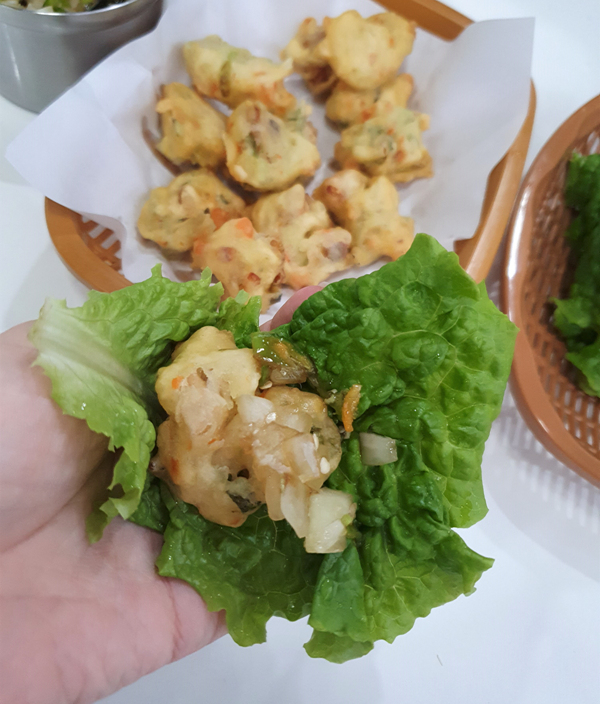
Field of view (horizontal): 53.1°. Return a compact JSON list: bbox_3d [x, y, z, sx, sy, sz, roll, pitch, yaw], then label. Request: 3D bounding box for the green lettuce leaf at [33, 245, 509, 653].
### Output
[{"bbox_3d":[-0.007,0.026,0.180,0.130,0.055,0.118,3,61,-5],"label":"green lettuce leaf"}]

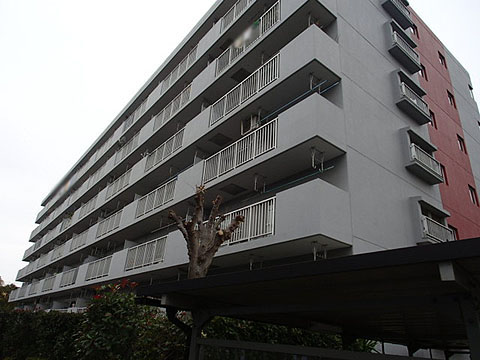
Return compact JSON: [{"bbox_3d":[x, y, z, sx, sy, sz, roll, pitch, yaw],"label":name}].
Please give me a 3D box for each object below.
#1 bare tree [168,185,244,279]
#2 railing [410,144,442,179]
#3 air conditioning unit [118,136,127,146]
[{"bbox_3d":[-0.956,2.373,7.925,1.750,5.130,1.600,7,-25,-5],"label":"bare tree"},{"bbox_3d":[6.833,-0.655,12.683,2.000,0.600,0.200,22,-30,-33],"label":"railing"},{"bbox_3d":[-8.768,-2.863,25.905,0.290,0.560,0.780,22,-30,-33],"label":"air conditioning unit"}]

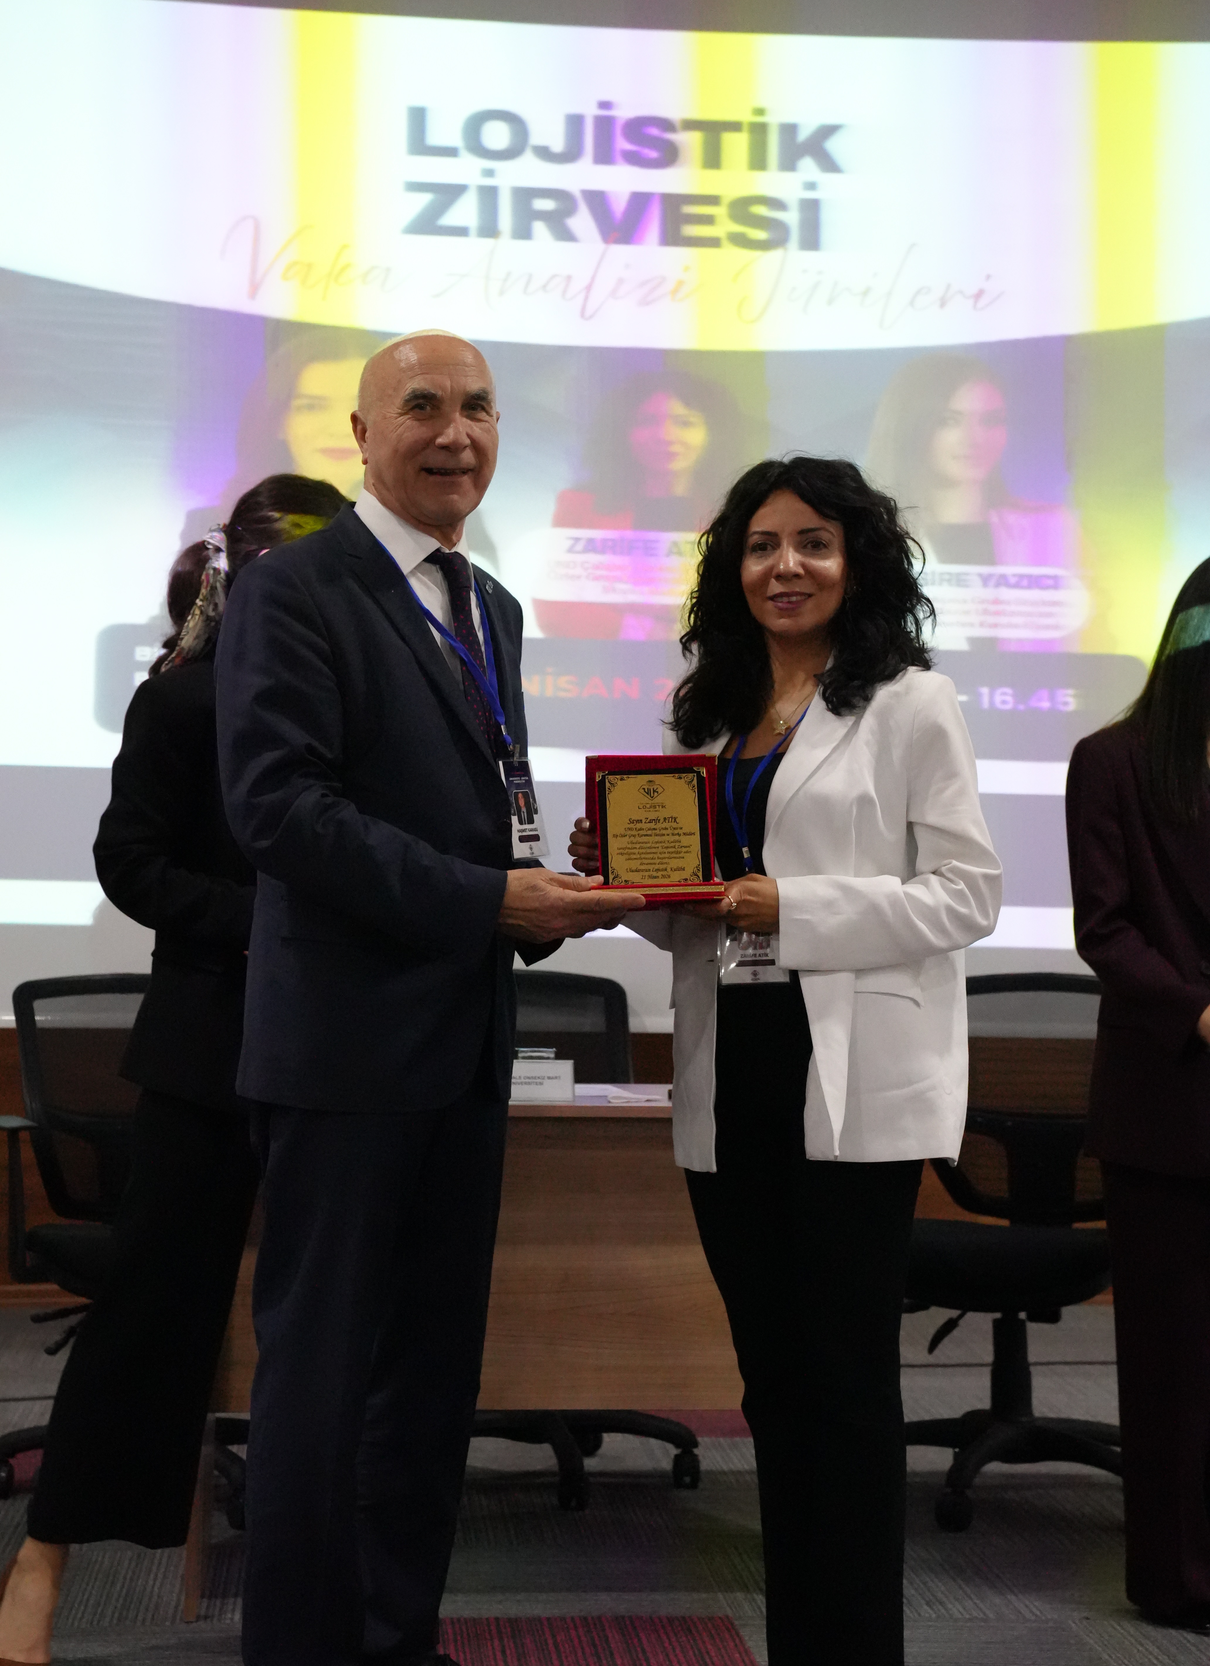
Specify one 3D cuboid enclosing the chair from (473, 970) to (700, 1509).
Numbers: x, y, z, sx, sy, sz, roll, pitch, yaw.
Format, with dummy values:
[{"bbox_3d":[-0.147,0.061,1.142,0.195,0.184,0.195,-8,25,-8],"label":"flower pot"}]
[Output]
[{"bbox_3d":[-0.111,0.712,5.533,0.620,0.935,0.620,1,-1,-10],"label":"chair"}]

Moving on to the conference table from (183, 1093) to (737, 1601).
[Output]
[{"bbox_3d":[-0.134,0.783,4.730,1.040,0.755,0.570,1,-1,-5],"label":"conference table"}]

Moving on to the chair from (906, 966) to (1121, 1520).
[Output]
[{"bbox_3d":[0.728,0.719,5.352,0.620,0.935,0.620,0,-1,20],"label":"chair"}]

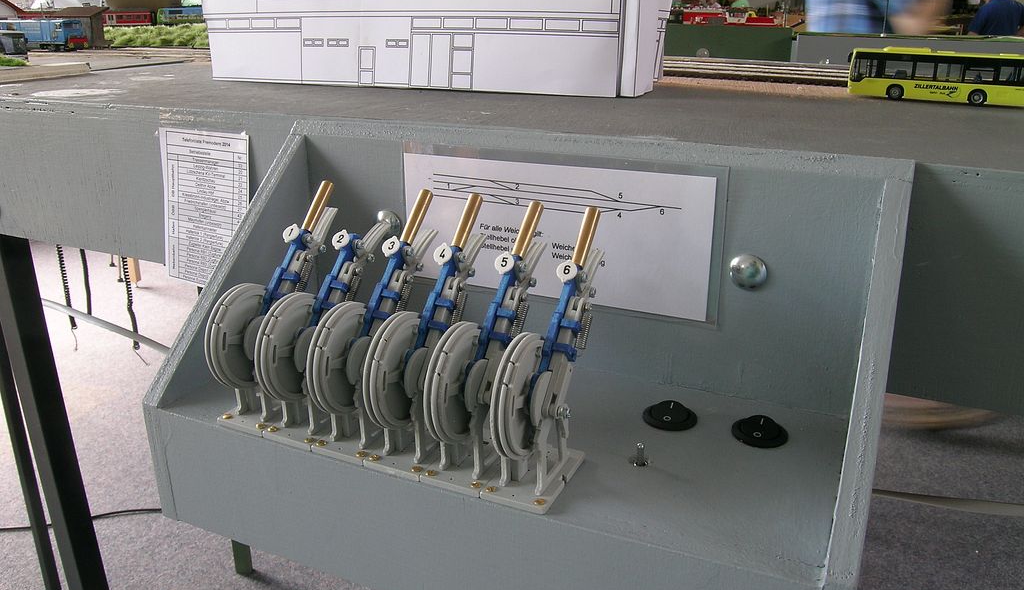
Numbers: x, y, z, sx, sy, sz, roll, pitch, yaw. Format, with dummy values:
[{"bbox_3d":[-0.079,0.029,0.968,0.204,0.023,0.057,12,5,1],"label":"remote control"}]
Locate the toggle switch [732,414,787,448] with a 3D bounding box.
[{"bbox_3d":[0.106,0.056,0.352,0.024,0.006,0.024,9,22,24],"label":"toggle switch"}]

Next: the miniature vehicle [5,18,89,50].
[{"bbox_3d":[-0.751,-0.420,1.332,0.178,0.047,0.034,10,22,27],"label":"miniature vehicle"}]

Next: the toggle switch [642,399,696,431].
[{"bbox_3d":[0.070,0.052,0.366,0.024,0.006,0.024,-1,20,0],"label":"toggle switch"}]

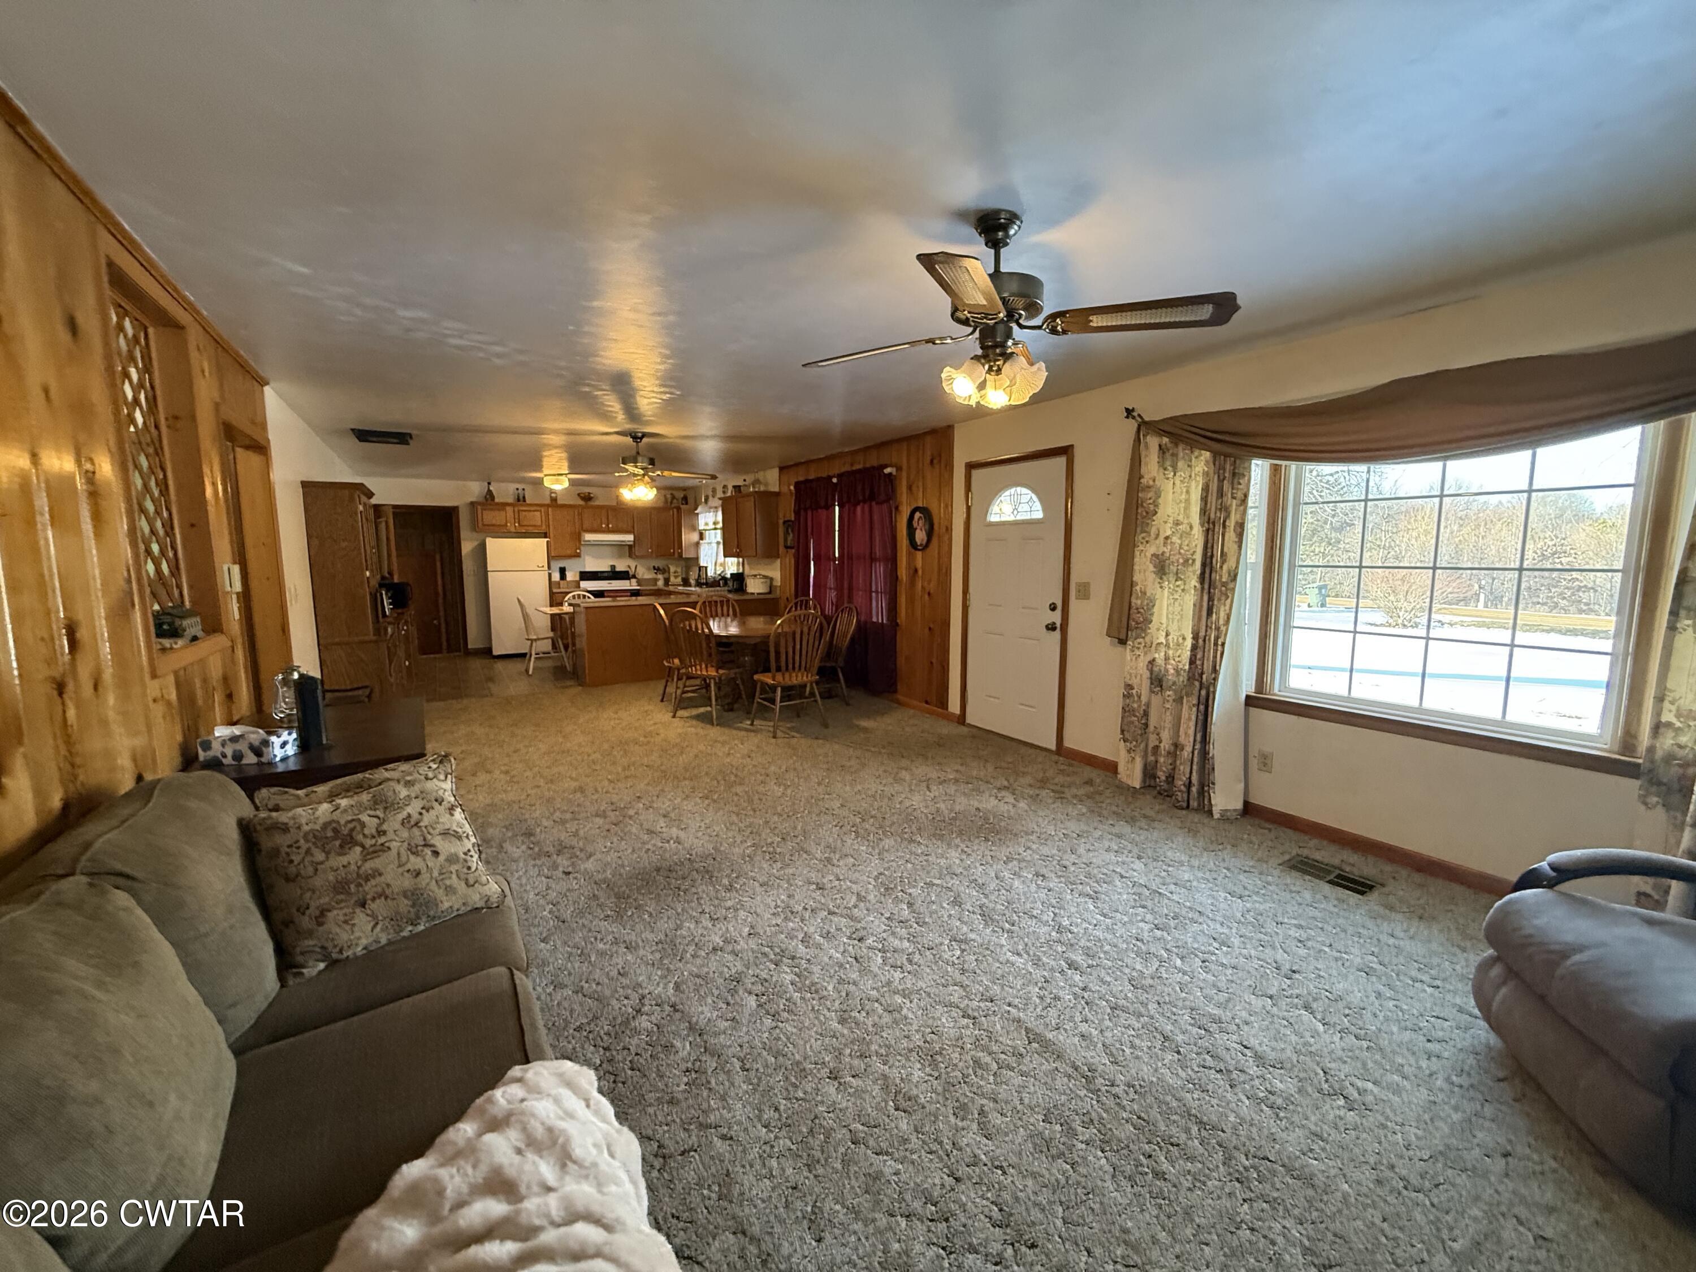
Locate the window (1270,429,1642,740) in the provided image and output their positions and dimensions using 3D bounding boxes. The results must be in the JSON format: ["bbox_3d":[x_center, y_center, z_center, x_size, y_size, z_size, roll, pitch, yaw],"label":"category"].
[{"bbox_3d":[2.624,-0.302,3.085,0.100,1.340,1.220,-5,8,-33],"label":"window"}]

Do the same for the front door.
[{"bbox_3d":[1.240,-0.241,5.165,0.050,2.040,0.920,-5,8,-33],"label":"front door"}]

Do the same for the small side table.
[{"bbox_3d":[-2.046,0.740,2.732,0.670,0.730,1.130,-5,8,-33],"label":"small side table"}]

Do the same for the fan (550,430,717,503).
[{"bbox_3d":[-1.828,-1.465,5.990,1.330,0.565,1.330,-3,7,-25],"label":"fan"}]

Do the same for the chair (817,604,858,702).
[{"bbox_3d":[-0.280,0.158,6.528,0.530,0.970,0.500,-4,8,-28],"label":"chair"}]

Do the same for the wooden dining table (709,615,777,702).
[{"bbox_3d":[-0.905,0.273,6.400,1.130,0.750,1.750,-4,8,-31],"label":"wooden dining table"}]

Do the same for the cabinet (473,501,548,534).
[{"bbox_3d":[-4.876,-1.691,9.931,0.920,0.405,0.330,-4,8,-31],"label":"cabinet"}]

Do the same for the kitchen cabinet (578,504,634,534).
[{"bbox_3d":[-3.704,-1.777,10.501,0.760,0.385,0.320,-5,8,-33],"label":"kitchen cabinet"}]

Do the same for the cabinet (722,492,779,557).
[{"bbox_3d":[-1.182,-1.324,8.324,0.330,0.745,0.910,-5,8,-33],"label":"cabinet"}]

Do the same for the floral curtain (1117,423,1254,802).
[{"bbox_3d":[1.823,-0.147,3.814,0.190,2.150,0.720,-4,8,-31],"label":"floral curtain"}]

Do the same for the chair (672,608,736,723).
[{"bbox_3d":[-1.210,0.224,5.999,0.500,0.970,0.530,4,8,29],"label":"chair"}]

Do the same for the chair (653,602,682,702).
[{"bbox_3d":[-1.532,0.163,6.417,0.540,0.970,0.460,-3,7,-25],"label":"chair"}]

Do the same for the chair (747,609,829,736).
[{"bbox_3d":[-0.487,0.272,5.581,0.510,0.970,0.540,-5,8,-36],"label":"chair"}]

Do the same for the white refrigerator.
[{"bbox_3d":[-4.739,-0.573,9.861,0.770,1.650,0.740,-4,8,-31],"label":"white refrigerator"}]

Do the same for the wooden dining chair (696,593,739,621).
[{"bbox_3d":[-1.269,0.080,7.199,0.500,0.970,0.530,-4,8,-30],"label":"wooden dining chair"}]

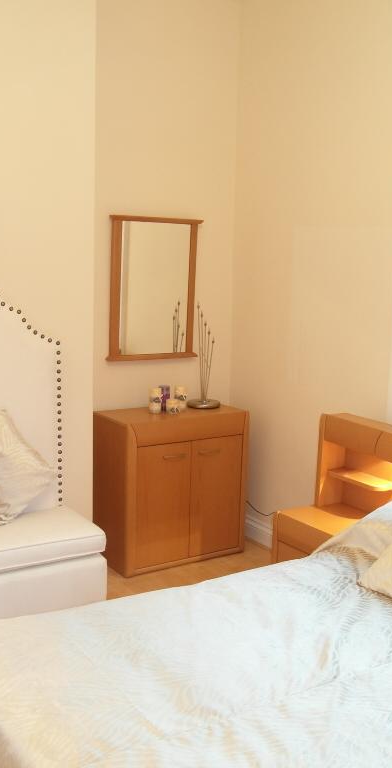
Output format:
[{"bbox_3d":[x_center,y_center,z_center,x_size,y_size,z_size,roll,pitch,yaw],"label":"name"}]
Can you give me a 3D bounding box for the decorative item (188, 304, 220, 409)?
[{"bbox_3d":[0.059,-0.159,4.027,0.186,0.578,0.186,2,9,0],"label":"decorative item"}]

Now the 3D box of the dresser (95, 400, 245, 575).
[{"bbox_3d":[-0.135,0.549,3.924,0.765,0.803,0.376,-4,11,-32],"label":"dresser"}]

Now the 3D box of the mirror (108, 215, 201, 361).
[{"bbox_3d":[-0.216,-0.516,3.890,0.596,0.765,0.043,-4,11,-32],"label":"mirror"}]

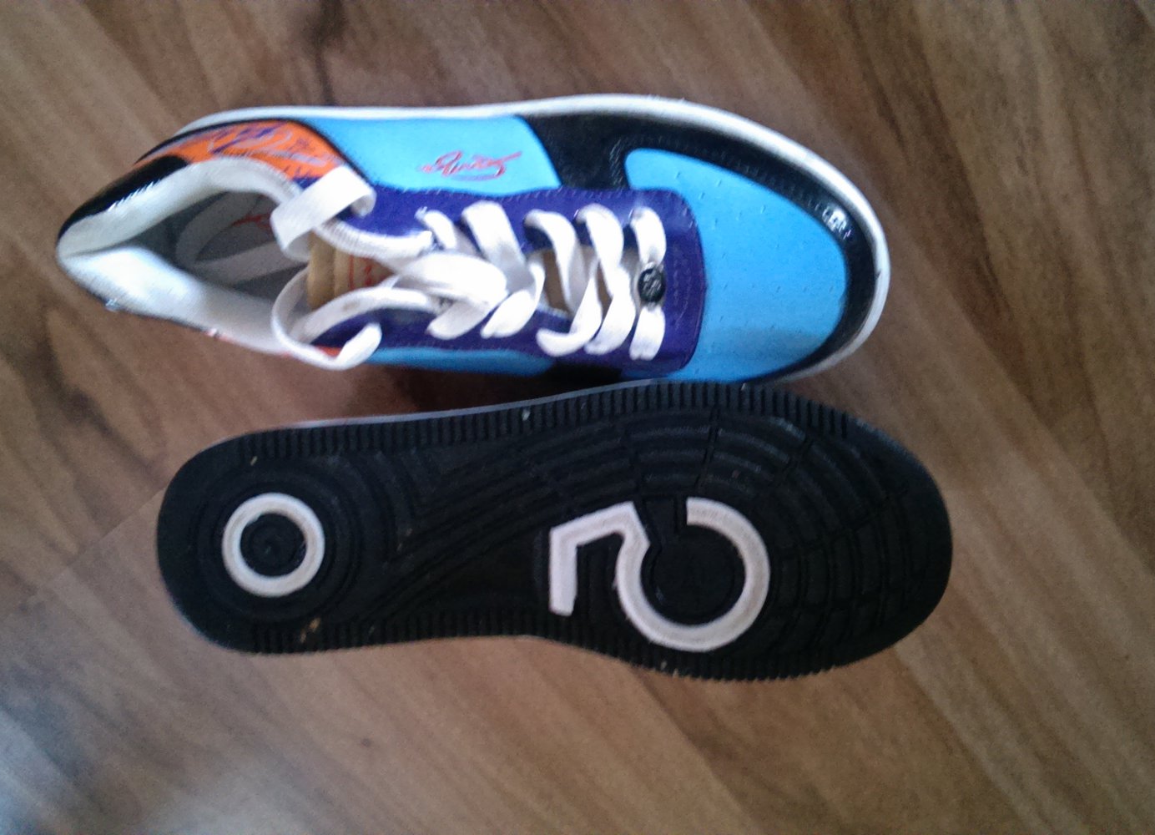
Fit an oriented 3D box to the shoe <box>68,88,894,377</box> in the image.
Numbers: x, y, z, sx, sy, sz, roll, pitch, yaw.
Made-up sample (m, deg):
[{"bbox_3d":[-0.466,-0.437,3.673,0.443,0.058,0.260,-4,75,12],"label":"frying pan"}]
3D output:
[{"bbox_3d":[-0.036,-0.060,0.379,0.288,0.102,0.105,10,111,8],"label":"shoe"}]

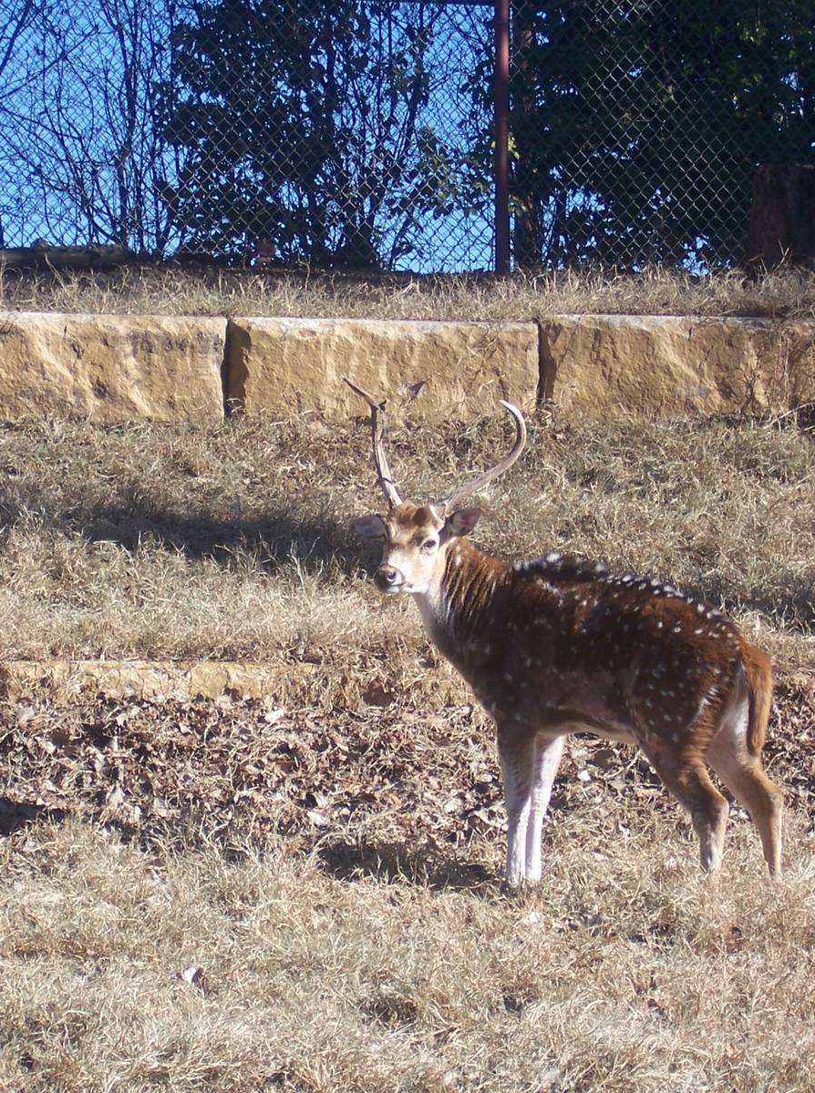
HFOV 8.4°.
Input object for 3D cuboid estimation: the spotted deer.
[{"bbox_3d":[0.400,0.225,14.600,1.280,1.310,0.420,3,6,33],"label":"spotted deer"}]

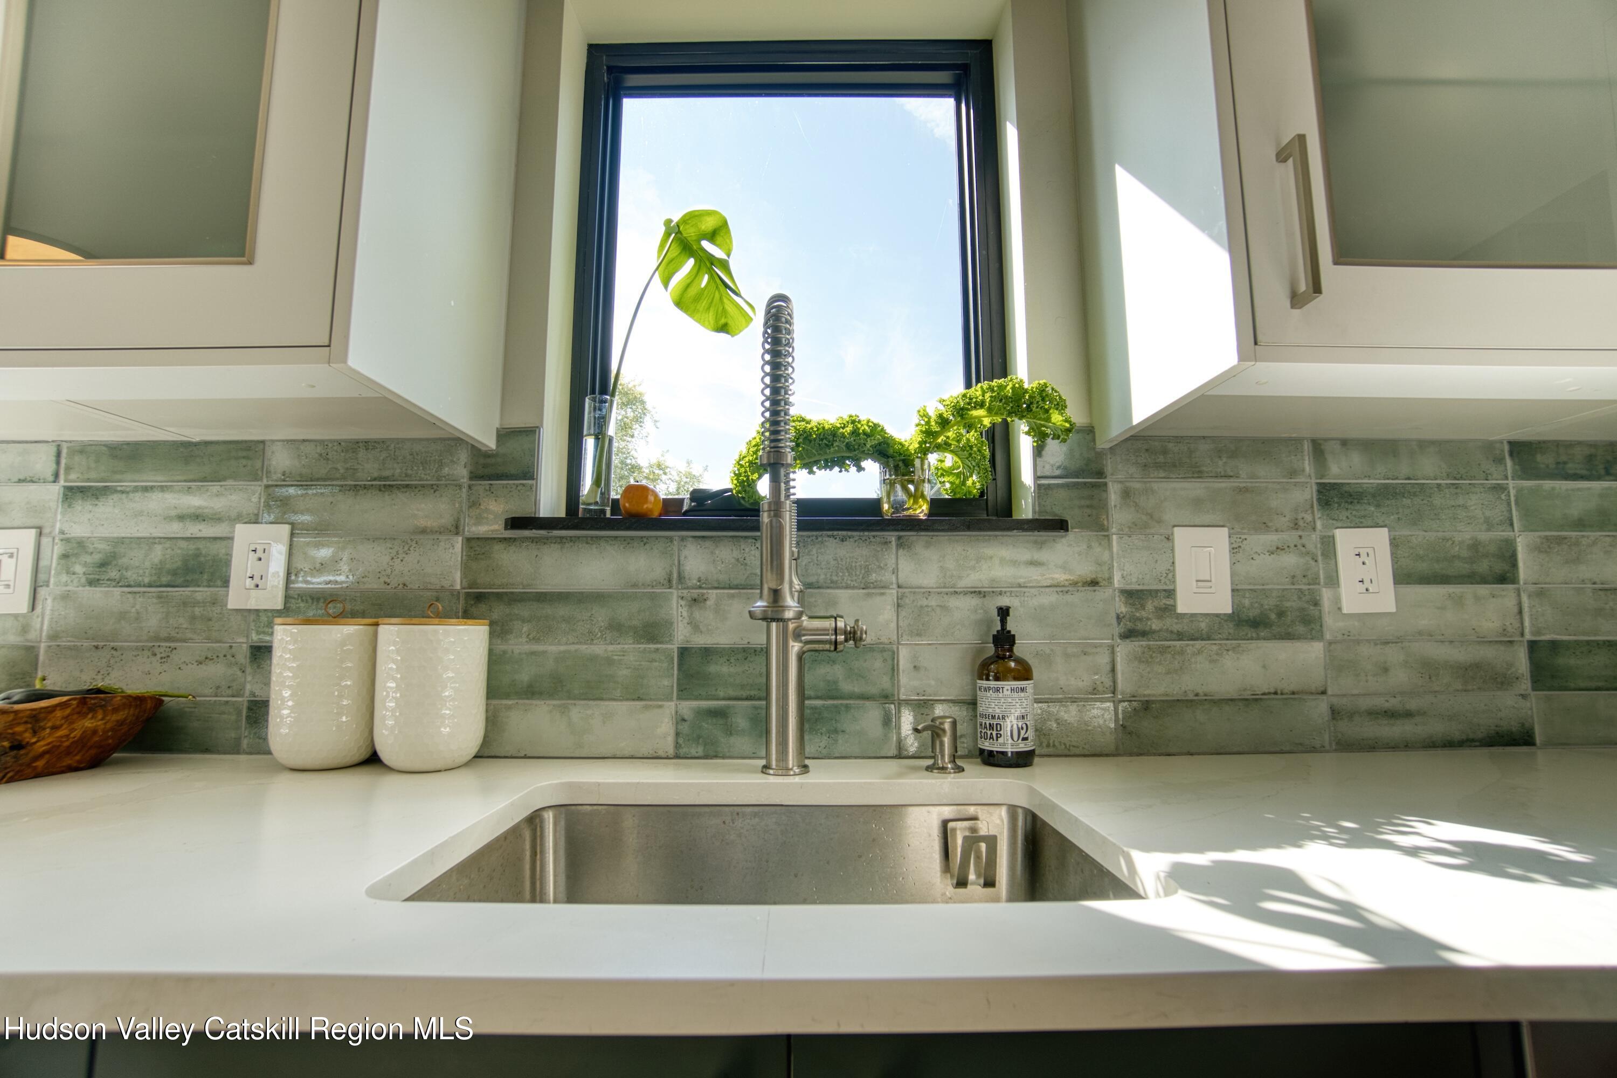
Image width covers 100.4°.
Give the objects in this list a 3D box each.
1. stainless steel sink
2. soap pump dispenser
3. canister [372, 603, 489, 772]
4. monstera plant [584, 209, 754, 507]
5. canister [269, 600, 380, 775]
[{"bbox_3d":[-0.025,0.406,0.608,0.610,0.220,0.380,0,-6,0],"label":"stainless steel sink"},{"bbox_3d":[0.261,0.190,0.884,0.075,0.209,0.080,-2,-6,15],"label":"soap pump dispenser"},{"bbox_3d":[-0.483,0.187,0.855,0.124,0.212,0.124,0,-6,0],"label":"canister"},{"bbox_3d":[-0.213,-0.289,1.041,0.256,0.480,0.140,0,-6,0],"label":"monstera plant"},{"bbox_3d":[-0.616,0.188,0.857,0.124,0.212,0.124,0,-6,0],"label":"canister"}]

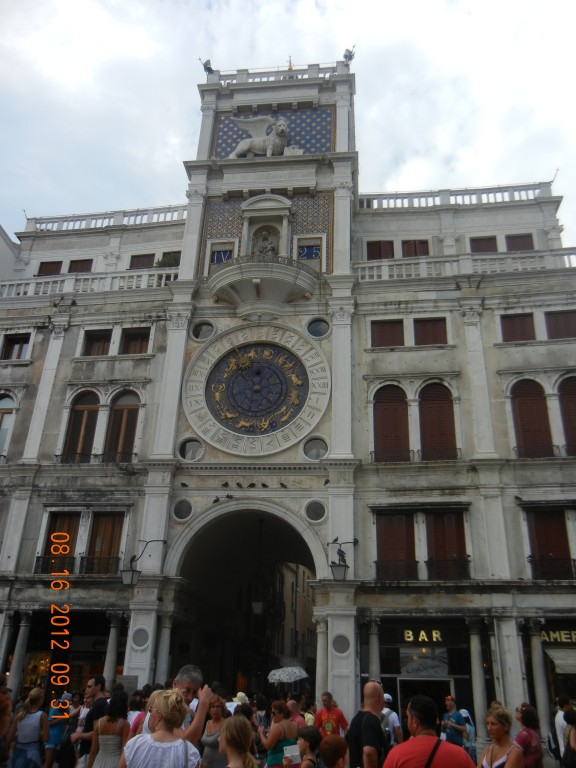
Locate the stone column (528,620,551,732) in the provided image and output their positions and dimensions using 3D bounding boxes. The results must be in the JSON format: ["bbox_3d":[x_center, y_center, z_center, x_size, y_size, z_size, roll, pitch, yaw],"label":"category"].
[{"bbox_3d":[6.534,7.581,17.175,0.434,2.959,0.420,-2,-25,8],"label":"stone column"}]

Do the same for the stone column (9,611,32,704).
[{"bbox_3d":[-7.210,7.529,17.658,0.420,2.870,0.420,-2,-25,9],"label":"stone column"}]

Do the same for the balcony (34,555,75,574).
[{"bbox_3d":[-6.999,5.446,20.035,1.249,0.560,0.250,-2,-25,8],"label":"balcony"}]

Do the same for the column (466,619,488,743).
[{"bbox_3d":[4.778,7.328,16.668,0.410,2.888,0.410,-2,-26,8],"label":"column"}]

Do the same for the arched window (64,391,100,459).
[{"bbox_3d":[-6.755,1.410,22.076,1.080,2.572,0.100,-2,-25,8],"label":"arched window"}]

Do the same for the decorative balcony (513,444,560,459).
[{"bbox_3d":[6.936,1.906,18.597,1.250,0.370,0.250,-2,-26,8],"label":"decorative balcony"}]

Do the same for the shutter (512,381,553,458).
[{"bbox_3d":[7.323,1.025,20.044,1.037,2.555,0.100,-2,-25,8],"label":"shutter"}]

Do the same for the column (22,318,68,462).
[{"bbox_3d":[-8.002,0.078,22.063,0.716,5.272,0.350,-2,-26,8],"label":"column"}]

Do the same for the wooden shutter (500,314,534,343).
[{"bbox_3d":[7.148,-1.739,20.614,0.988,1.001,0.100,-2,-26,8],"label":"wooden shutter"}]

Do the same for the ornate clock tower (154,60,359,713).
[{"bbox_3d":[-0.524,-0.606,25.069,6.704,25.623,6.000,-2,-25,8],"label":"ornate clock tower"}]

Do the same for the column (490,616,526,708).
[{"bbox_3d":[5.382,7.211,15.995,0.560,2.950,0.500,-2,-25,9],"label":"column"}]

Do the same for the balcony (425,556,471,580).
[{"bbox_3d":[4.432,5.111,18.396,1.221,0.622,0.250,-2,-25,8],"label":"balcony"}]

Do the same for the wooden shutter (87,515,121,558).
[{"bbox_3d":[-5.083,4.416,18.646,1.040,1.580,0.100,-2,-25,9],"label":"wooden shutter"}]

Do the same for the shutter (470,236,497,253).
[{"bbox_3d":[7.182,-5.068,24.347,0.950,0.770,0.100,-2,-25,9],"label":"shutter"}]

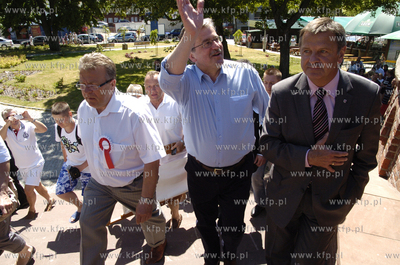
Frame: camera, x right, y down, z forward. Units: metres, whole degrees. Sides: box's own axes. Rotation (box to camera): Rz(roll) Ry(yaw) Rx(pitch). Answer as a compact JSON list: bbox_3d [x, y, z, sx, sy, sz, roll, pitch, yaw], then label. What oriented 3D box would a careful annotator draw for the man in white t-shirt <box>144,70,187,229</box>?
[{"bbox_3d":[-0.393,0.234,2.757,0.560,1.710,0.480,1,18,4],"label":"man in white t-shirt"}]

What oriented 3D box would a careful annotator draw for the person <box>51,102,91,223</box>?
[{"bbox_3d":[-1.435,0.379,3.120,0.480,1.490,0.550,2,18,5],"label":"person"}]

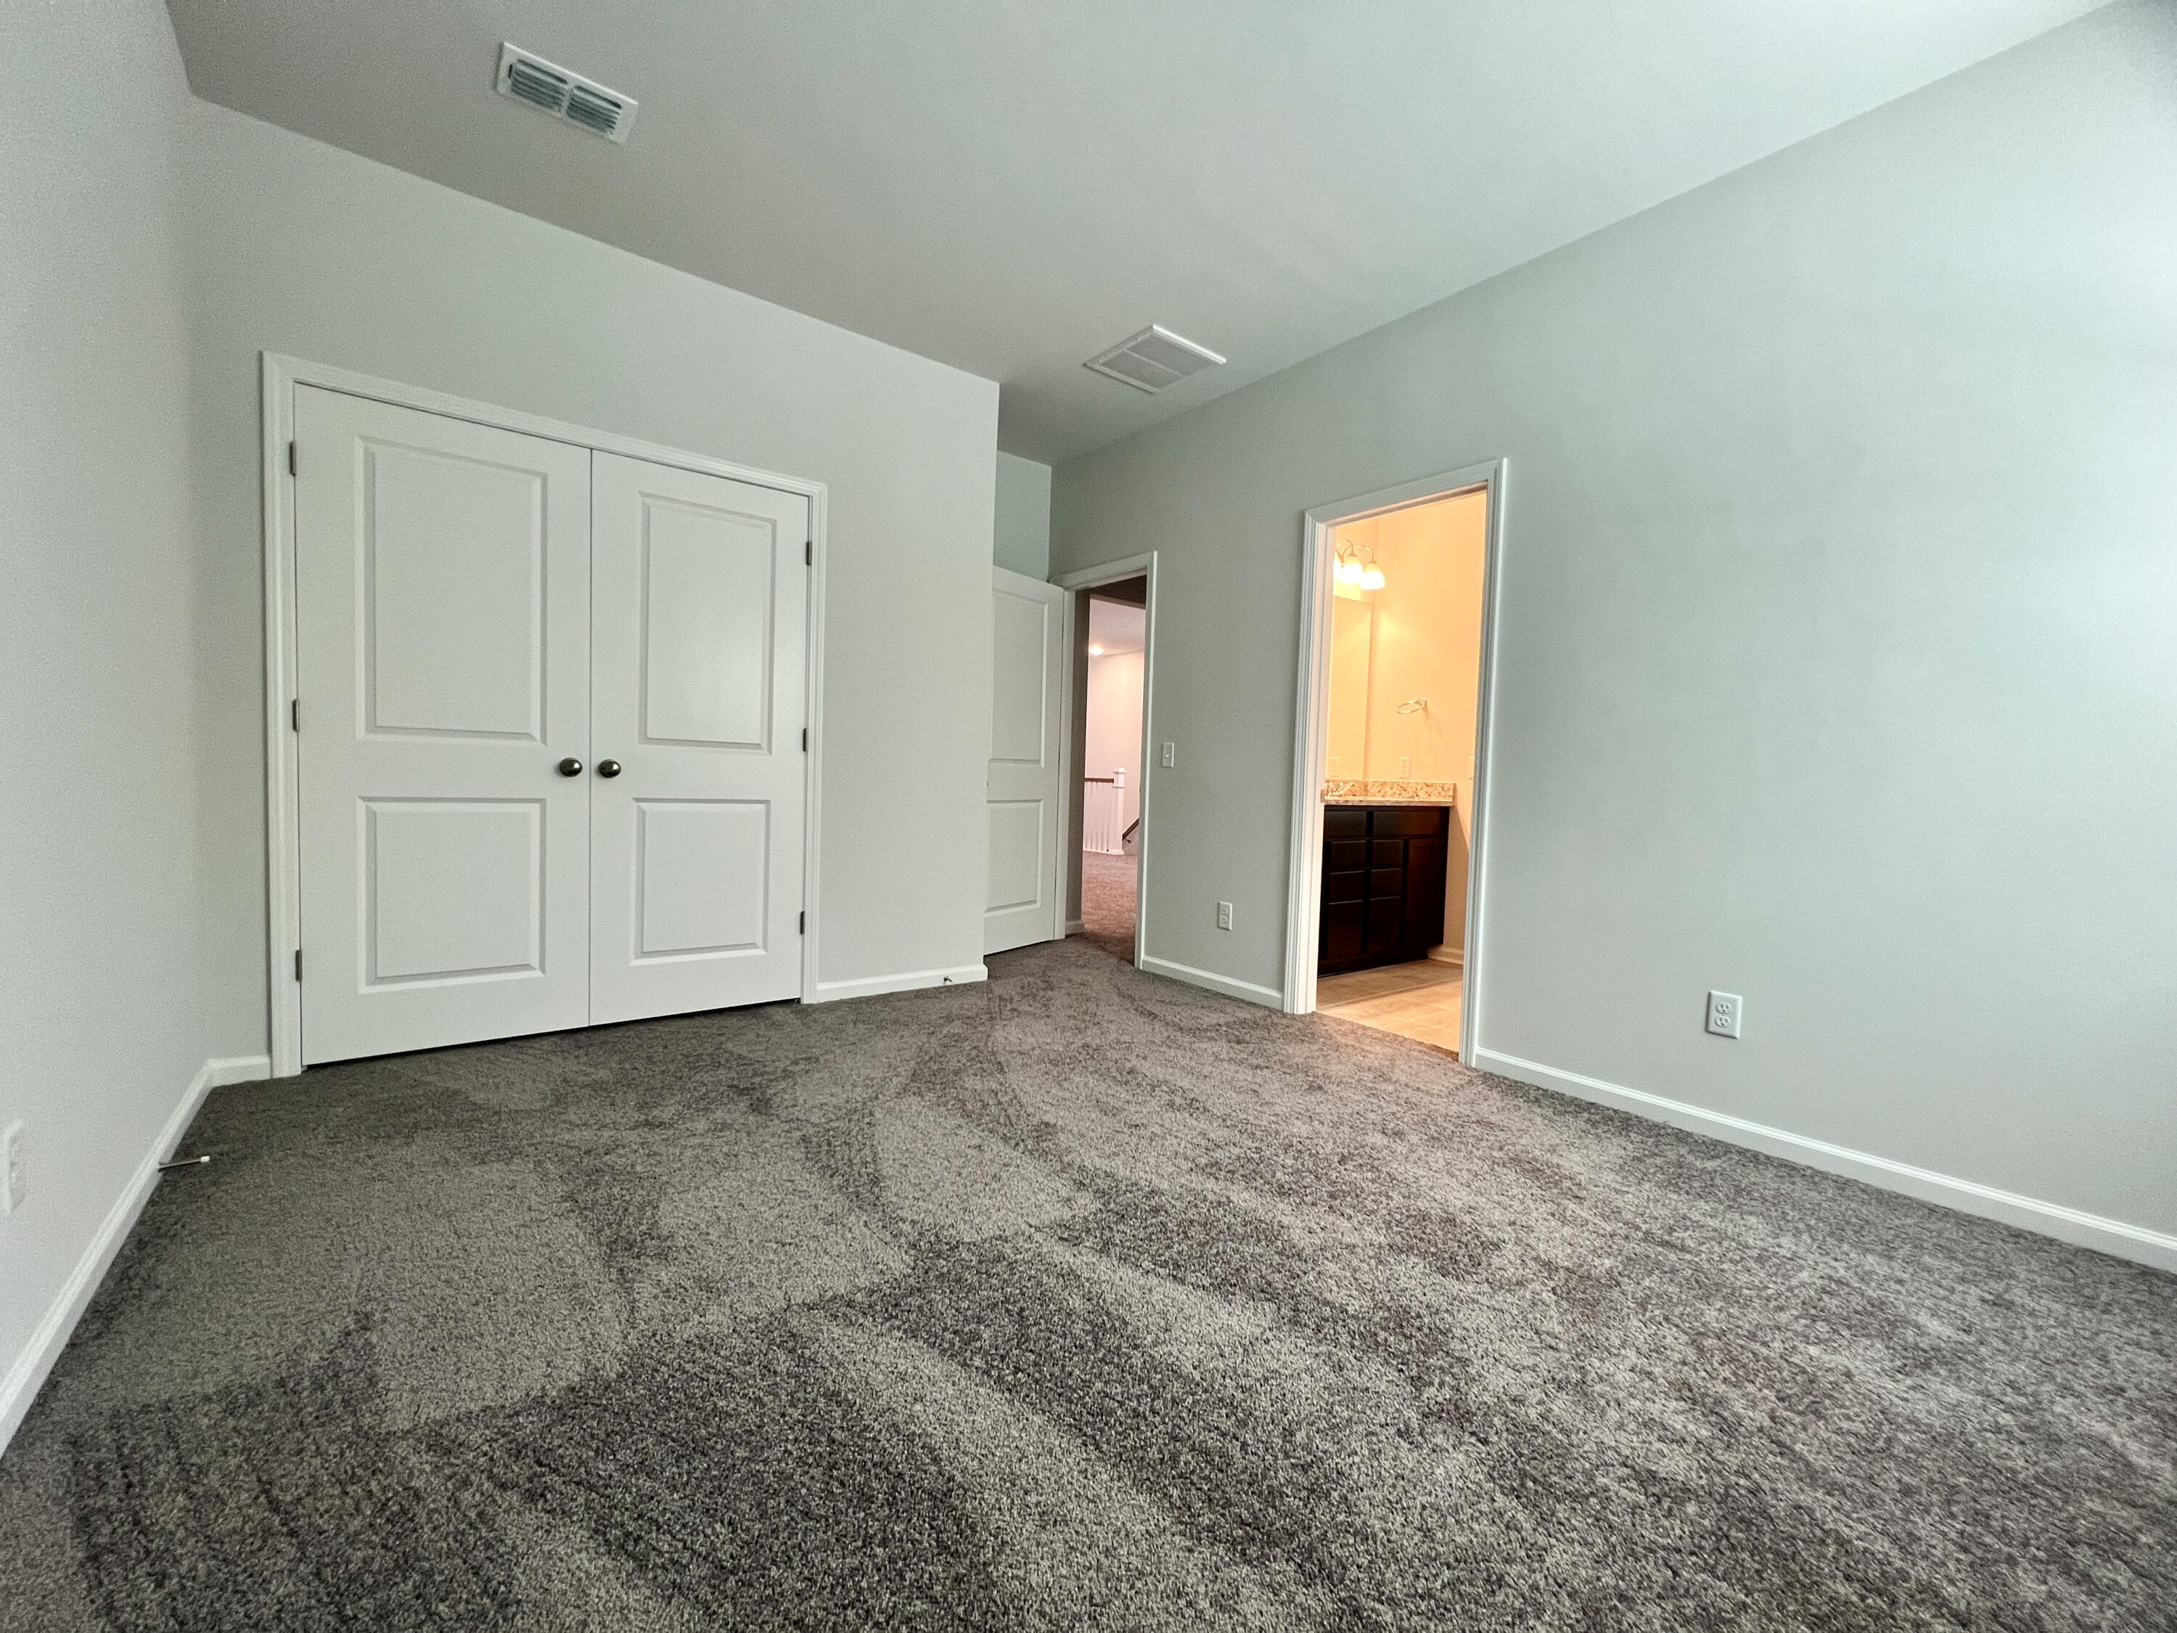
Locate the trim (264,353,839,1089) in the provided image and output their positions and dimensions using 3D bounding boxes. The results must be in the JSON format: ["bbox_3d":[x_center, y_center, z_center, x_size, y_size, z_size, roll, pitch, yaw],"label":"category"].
[{"bbox_3d":[-1.759,-0.276,2.893,1.630,2.127,0.063,0,3,-36],"label":"trim"}]

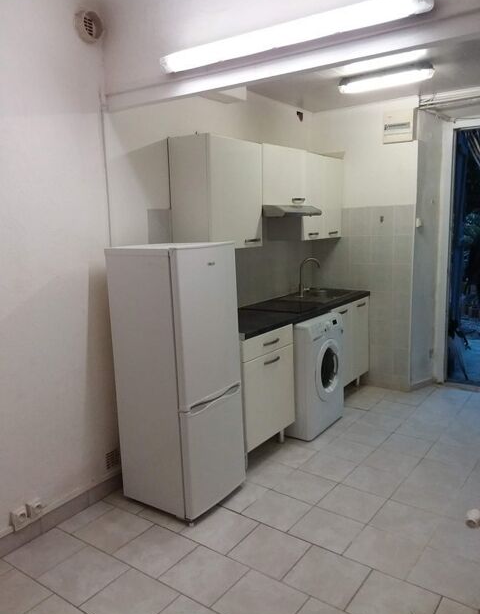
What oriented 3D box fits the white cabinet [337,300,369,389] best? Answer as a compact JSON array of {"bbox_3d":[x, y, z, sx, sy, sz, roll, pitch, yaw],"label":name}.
[{"bbox_3d":[0.752,0.311,4.564,0.573,0.750,0.804,5,12,36],"label":"white cabinet"}]

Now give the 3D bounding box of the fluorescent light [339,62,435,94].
[{"bbox_3d":[0.999,-1.575,3.443,0.625,0.096,0.100,5,12,36],"label":"fluorescent light"}]

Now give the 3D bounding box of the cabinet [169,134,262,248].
[{"bbox_3d":[-0.138,-0.766,3.445,0.320,0.717,0.600,5,12,36],"label":"cabinet"}]

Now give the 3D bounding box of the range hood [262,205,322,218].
[{"bbox_3d":[0.290,-0.734,3.896,0.480,0.103,0.600,5,12,36],"label":"range hood"}]

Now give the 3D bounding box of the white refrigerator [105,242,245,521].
[{"bbox_3d":[-0.342,0.393,2.853,0.515,1.480,0.515,4,11,35],"label":"white refrigerator"}]

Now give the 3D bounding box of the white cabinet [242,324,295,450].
[{"bbox_3d":[-0.013,0.511,3.527,0.573,0.750,0.597,5,12,36],"label":"white cabinet"}]

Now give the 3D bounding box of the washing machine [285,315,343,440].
[{"bbox_3d":[0.432,0.503,3.952,0.575,0.849,0.594,5,12,36],"label":"washing machine"}]

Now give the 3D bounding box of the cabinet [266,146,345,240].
[{"bbox_3d":[0.442,-0.917,4.230,0.320,0.717,1.375,5,12,36],"label":"cabinet"}]

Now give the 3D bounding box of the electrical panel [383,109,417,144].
[{"bbox_3d":[1.369,-1.528,4.242,0.255,0.260,0.100,5,12,36],"label":"electrical panel"}]

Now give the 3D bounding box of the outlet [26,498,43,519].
[{"bbox_3d":[-1.061,1.044,2.594,0.045,0.082,0.081,5,12,36],"label":"outlet"}]

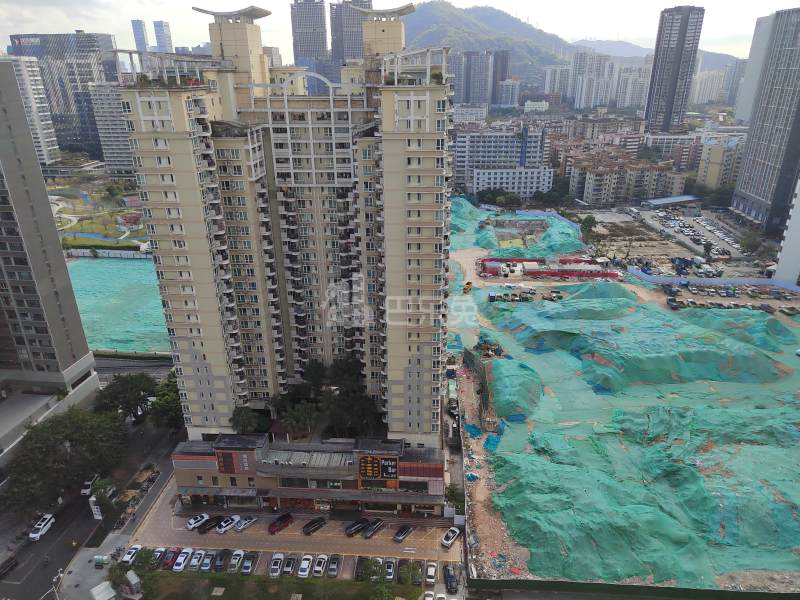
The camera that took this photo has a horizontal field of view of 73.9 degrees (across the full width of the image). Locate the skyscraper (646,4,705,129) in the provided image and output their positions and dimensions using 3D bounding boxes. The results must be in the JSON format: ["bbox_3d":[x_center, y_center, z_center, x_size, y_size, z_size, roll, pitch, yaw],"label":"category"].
[{"bbox_3d":[261.930,-205.056,517.399,32.721,141.000,28.000,7,24,18],"label":"skyscraper"}]

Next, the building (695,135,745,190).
[{"bbox_3d":[227.929,-92.651,382.053,24.827,37.500,18.000,8,24,20],"label":"building"}]

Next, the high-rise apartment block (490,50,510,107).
[{"bbox_3d":[133.744,-280.531,715.586,24.301,100.500,24.000,1,23,5],"label":"high-rise apartment block"}]

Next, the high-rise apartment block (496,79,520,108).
[{"bbox_3d":[135.414,-252.491,671.890,27.252,46.000,22.000,1,23,5],"label":"high-rise apartment block"}]

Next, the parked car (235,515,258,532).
[{"bbox_3d":[-30.739,44.418,106.362,4.550,1.480,1.800,-17,28,-34],"label":"parked car"}]

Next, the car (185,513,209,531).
[{"bbox_3d":[-40.656,44.359,106.844,4.550,1.480,1.800,-17,27,-34],"label":"car"}]

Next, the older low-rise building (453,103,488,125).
[{"bbox_3d":[82.043,-213.903,620.270,38.663,27.500,18.000,0,22,2],"label":"older low-rise building"}]

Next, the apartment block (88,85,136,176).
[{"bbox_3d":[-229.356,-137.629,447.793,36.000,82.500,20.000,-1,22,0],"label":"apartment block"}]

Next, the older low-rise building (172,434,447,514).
[{"bbox_3d":[-17.986,36.412,110.477,53.500,12.800,8.800,0,22,3],"label":"older low-rise building"}]

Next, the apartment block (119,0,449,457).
[{"bbox_3d":[-17.060,-15.550,117.480,54.500,86.200,44.000,1,23,4],"label":"apartment block"}]

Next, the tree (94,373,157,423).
[{"bbox_3d":[-72.330,26.632,140.201,14.800,9.400,13.200,-1,22,0],"label":"tree"}]

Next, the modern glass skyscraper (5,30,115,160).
[{"bbox_3d":[-357.180,-223.500,589.900,96.000,128.000,32.000,1,23,5],"label":"modern glass skyscraper"}]

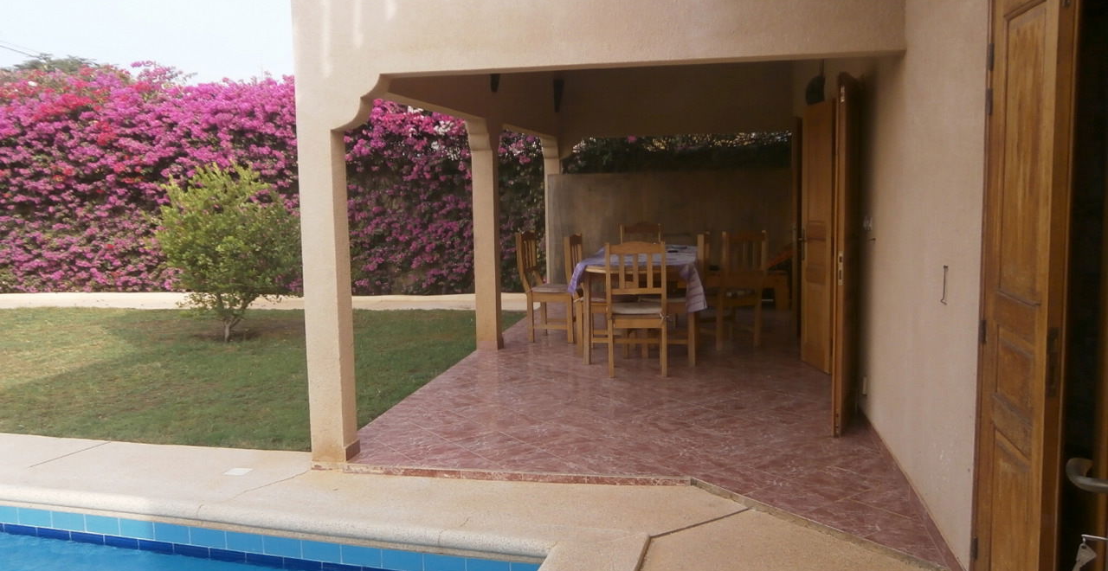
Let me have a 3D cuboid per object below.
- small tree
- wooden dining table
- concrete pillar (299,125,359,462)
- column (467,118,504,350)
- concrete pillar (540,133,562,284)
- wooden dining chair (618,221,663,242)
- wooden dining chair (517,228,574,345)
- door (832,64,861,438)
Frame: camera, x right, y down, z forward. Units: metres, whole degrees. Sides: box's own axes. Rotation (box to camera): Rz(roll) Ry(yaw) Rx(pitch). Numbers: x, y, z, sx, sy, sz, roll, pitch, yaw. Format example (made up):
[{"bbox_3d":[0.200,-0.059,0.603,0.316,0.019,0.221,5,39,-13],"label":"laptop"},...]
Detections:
[{"bbox_3d":[-3.425,-0.355,8.782,1.450,1.880,1.400,-4,7,-21],"label":"small tree"},{"bbox_3d":[0.912,0.130,7.982,1.070,0.800,2.420,0,6,11],"label":"wooden dining table"},{"bbox_3d":[-1.226,0.042,4.520,0.190,1.820,0.215,0,6,11],"label":"concrete pillar"},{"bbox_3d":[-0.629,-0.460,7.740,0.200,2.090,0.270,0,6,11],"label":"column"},{"bbox_3d":[-0.008,-0.884,11.087,0.200,2.170,0.220,0,6,11],"label":"concrete pillar"},{"bbox_3d":[0.968,-0.142,9.301,0.450,1.050,0.500,0,6,11],"label":"wooden dining chair"},{"bbox_3d":[-0.047,0.004,8.161,0.530,1.050,0.450,1,7,16],"label":"wooden dining chair"},{"bbox_3d":[1.746,-0.180,4.916,0.045,2.050,0.560,2,7,30],"label":"door"}]

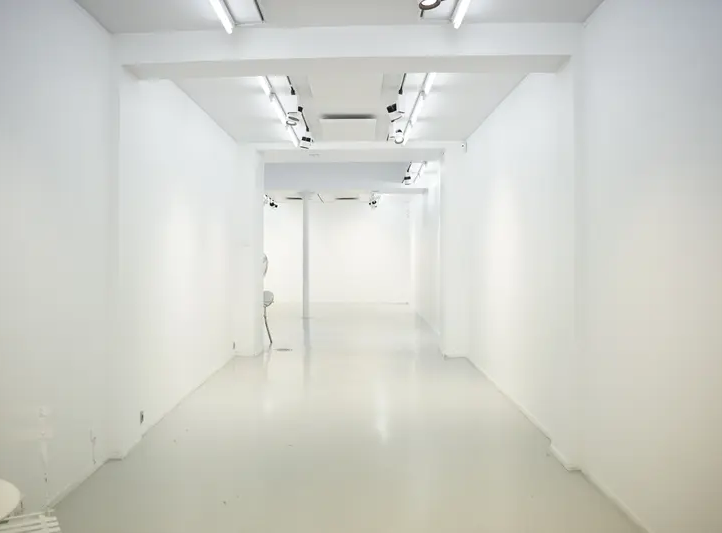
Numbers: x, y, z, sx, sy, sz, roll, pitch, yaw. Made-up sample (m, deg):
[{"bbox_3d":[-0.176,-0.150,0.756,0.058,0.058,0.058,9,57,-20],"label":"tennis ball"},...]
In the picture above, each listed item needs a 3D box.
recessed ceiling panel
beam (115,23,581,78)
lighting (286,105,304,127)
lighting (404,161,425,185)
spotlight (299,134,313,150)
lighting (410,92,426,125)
[{"bbox_3d":[-0.119,-1.413,6.900,0.580,0.070,0.700,0,1,0],"label":"recessed ceiling panel"},{"bbox_3d":[-0.105,-1.333,4.160,2.820,0.200,0.335,0,1,4],"label":"beam"},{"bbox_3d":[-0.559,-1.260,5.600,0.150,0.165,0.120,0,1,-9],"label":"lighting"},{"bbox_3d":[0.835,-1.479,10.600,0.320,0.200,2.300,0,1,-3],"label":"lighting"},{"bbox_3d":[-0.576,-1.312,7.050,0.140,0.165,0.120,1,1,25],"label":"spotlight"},{"bbox_3d":[0.509,-1.386,5.950,0.080,0.080,1.240,0,1,-1],"label":"lighting"}]

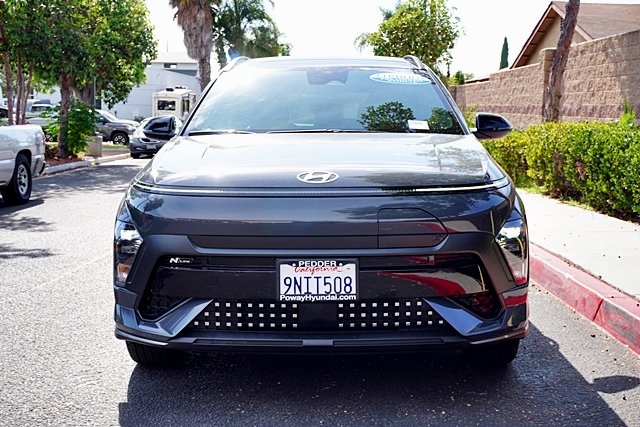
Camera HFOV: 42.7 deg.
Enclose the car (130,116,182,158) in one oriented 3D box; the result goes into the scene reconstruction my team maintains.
[{"bbox_3d":[-5.370,-2.700,28.500,1.780,1.430,4.500,0,7,1],"label":"car"}]

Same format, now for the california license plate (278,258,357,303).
[{"bbox_3d":[-0.008,0.253,3.090,0.312,0.162,0.020,0,7,2],"label":"california license plate"}]

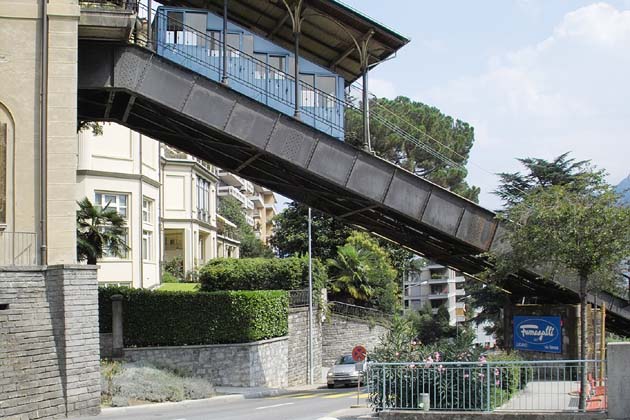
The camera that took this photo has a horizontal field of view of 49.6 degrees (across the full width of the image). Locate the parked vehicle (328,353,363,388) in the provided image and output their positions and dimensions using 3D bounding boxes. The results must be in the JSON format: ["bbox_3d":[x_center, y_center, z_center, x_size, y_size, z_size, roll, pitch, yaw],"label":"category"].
[{"bbox_3d":[1.950,7.250,31.800,1.700,1.430,4.100,-1,-4,19],"label":"parked vehicle"}]

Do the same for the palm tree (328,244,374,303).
[{"bbox_3d":[2.000,3.750,38.000,2.700,3.800,2.600,0,-4,0],"label":"palm tree"}]

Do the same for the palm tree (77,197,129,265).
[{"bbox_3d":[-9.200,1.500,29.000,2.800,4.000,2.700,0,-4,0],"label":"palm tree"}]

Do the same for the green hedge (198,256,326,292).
[{"bbox_3d":[-2.350,3.200,32.000,6.000,1.900,1.800,0,-4,-6],"label":"green hedge"}]

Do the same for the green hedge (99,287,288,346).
[{"bbox_3d":[-4.430,4.260,26.940,8.000,2.100,2.100,2,-5,-26],"label":"green hedge"}]

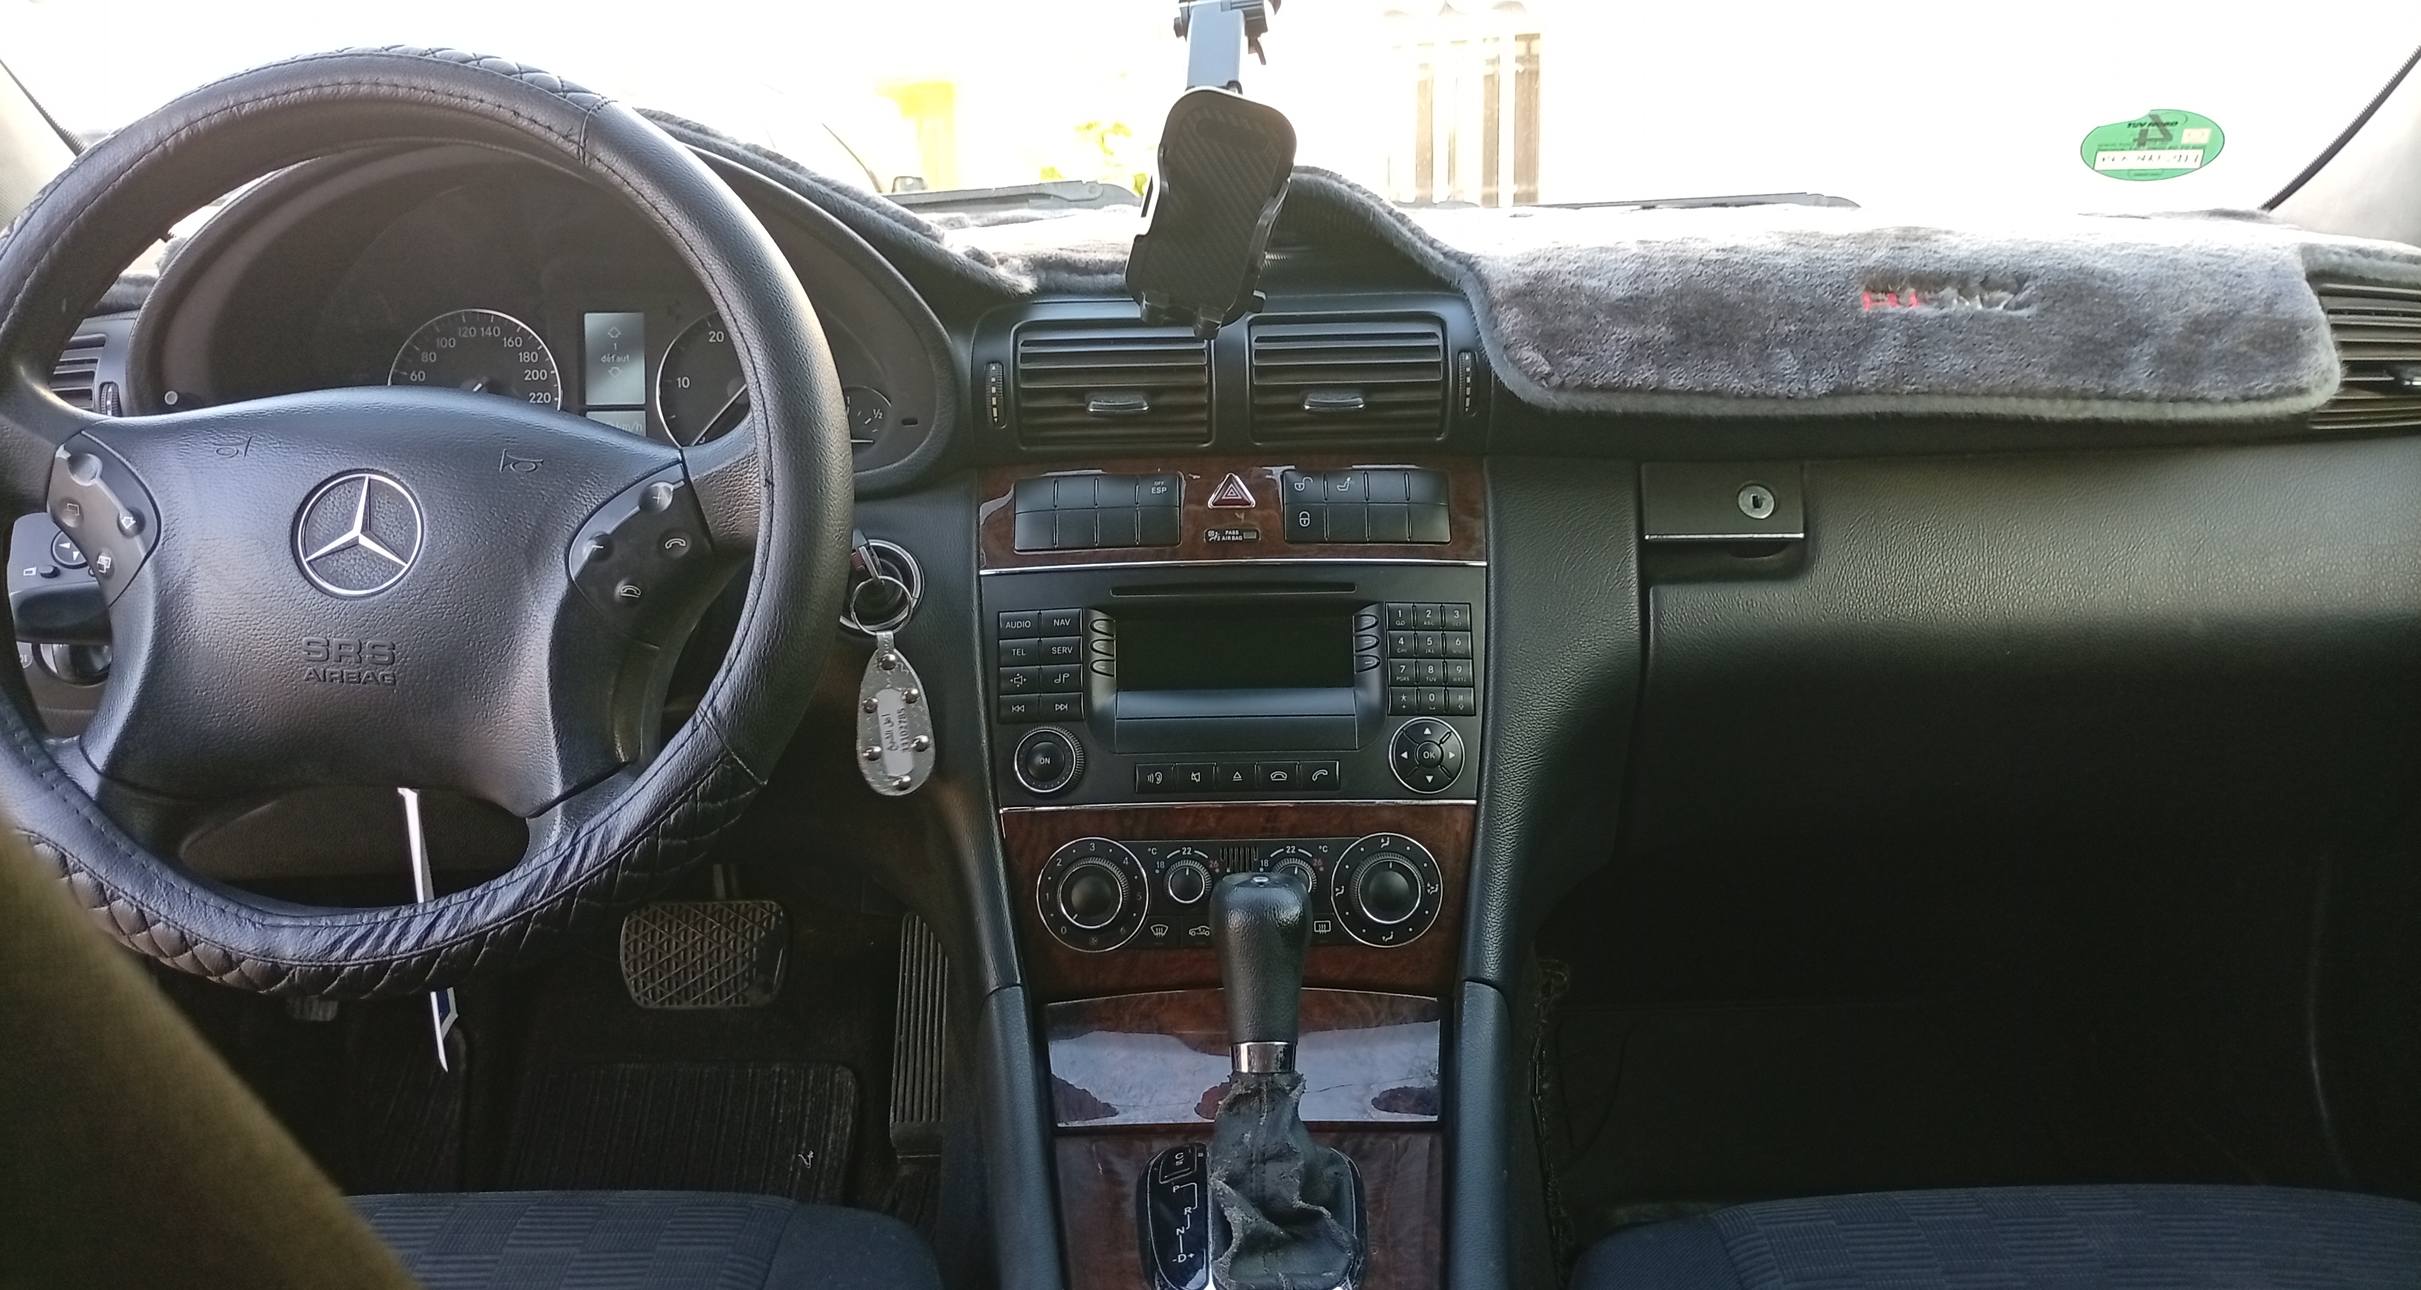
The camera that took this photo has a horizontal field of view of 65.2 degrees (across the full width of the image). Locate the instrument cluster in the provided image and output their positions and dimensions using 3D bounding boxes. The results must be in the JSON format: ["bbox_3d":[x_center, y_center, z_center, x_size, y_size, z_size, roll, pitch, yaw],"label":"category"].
[{"bbox_3d":[-0.350,-0.173,1.010,0.420,0.175,0.120,-1,2,-1],"label":"instrument cluster"}]

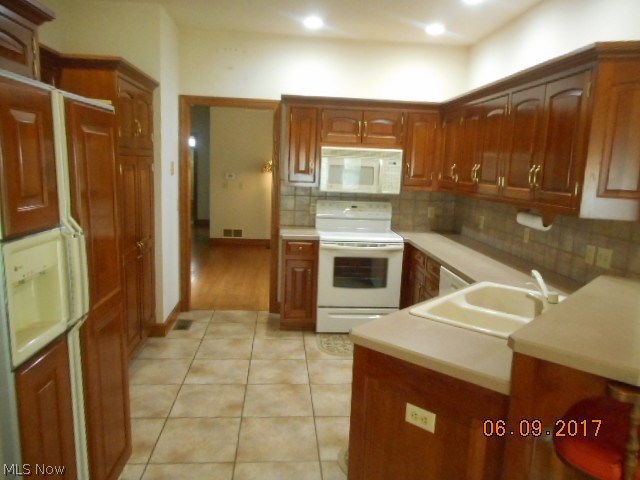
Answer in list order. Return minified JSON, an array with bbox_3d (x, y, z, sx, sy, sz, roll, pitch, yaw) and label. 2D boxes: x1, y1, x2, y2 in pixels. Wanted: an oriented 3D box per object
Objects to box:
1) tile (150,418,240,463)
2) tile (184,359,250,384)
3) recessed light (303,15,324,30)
[{"bbox_3d":[-0.689,1.131,2.622,0.440,0.010,0.431,1,9,-5],"label":"tile"},{"bbox_3d":[-0.757,0.989,3.466,0.440,0.010,0.431,1,9,-5],"label":"tile"},{"bbox_3d":[-0.053,-1.883,3.972,0.170,0.030,0.170,1,9,-5],"label":"recessed light"}]

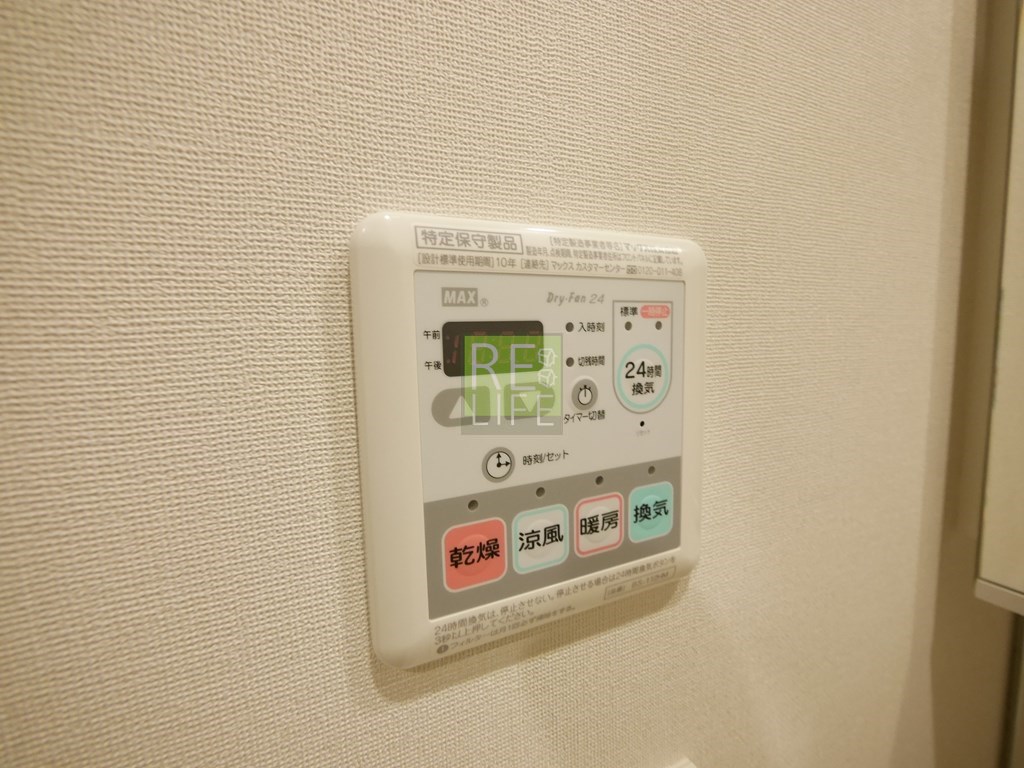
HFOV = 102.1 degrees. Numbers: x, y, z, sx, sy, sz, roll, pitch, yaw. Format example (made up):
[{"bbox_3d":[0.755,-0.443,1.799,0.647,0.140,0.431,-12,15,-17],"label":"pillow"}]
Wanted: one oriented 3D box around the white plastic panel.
[{"bbox_3d":[0.015,0.014,0.130,0.117,0.122,0.014,-4,7,-23],"label":"white plastic panel"}]

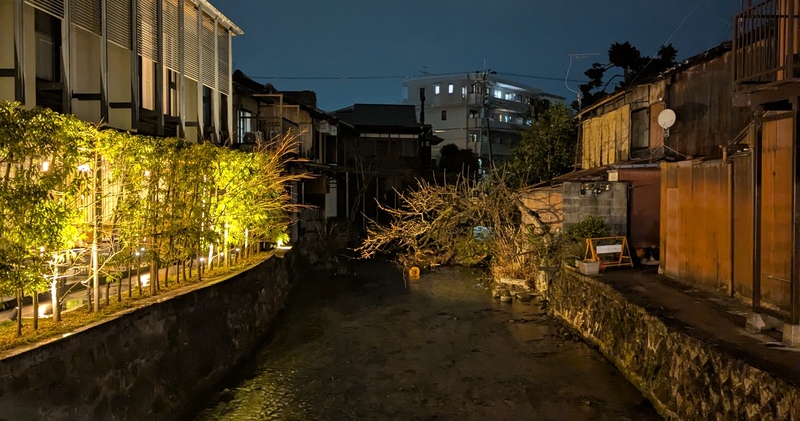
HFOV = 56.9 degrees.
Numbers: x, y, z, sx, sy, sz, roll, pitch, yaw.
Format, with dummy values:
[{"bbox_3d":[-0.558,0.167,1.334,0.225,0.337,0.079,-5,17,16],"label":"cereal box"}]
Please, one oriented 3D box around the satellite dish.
[{"bbox_3d":[6.248,-2.103,17.300,0.470,0.570,0.360,1,-6,40],"label":"satellite dish"}]

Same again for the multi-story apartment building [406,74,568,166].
[{"bbox_3d":[11.100,-8.800,95.500,12.400,14.200,18.500,1,2,41],"label":"multi-story apartment building"}]

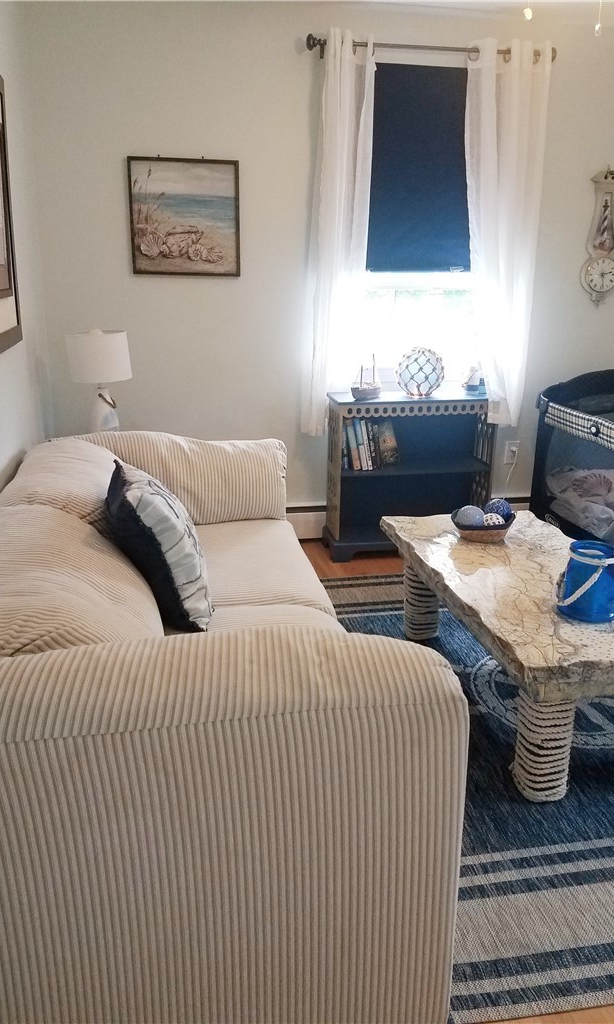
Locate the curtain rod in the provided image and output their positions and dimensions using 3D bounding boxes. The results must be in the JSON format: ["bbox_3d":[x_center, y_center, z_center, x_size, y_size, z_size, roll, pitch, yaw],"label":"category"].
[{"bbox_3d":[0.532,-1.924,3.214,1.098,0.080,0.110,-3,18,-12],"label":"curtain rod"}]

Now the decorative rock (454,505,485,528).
[{"bbox_3d":[0.544,0.028,2.565,0.105,0.100,0.105,-2,18,-11],"label":"decorative rock"}]

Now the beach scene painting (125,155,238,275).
[{"bbox_3d":[-0.513,-1.241,3.260,0.453,0.461,0.025,-3,18,-12],"label":"beach scene painting"}]

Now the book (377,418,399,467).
[{"bbox_3d":[0.356,-0.309,3.478,0.024,0.200,0.146,-2,13,35],"label":"book"}]

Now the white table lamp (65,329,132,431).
[{"bbox_3d":[-0.808,-0.480,3.018,0.260,0.460,0.260,-2,18,-11],"label":"white table lamp"}]

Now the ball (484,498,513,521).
[{"bbox_3d":[0.655,0.004,2.629,0.096,0.096,0.096,1,17,0],"label":"ball"}]

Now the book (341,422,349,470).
[{"bbox_3d":[0.157,-0.313,3.518,0.027,0.212,0.145,-7,18,-10],"label":"book"}]

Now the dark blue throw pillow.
[{"bbox_3d":[-0.338,0.084,1.855,0.160,0.420,0.420,-28,1,-5],"label":"dark blue throw pillow"}]

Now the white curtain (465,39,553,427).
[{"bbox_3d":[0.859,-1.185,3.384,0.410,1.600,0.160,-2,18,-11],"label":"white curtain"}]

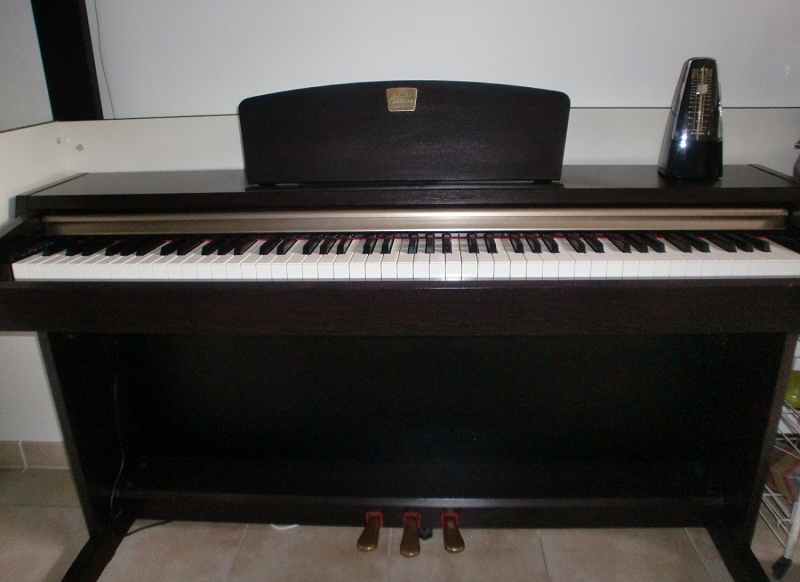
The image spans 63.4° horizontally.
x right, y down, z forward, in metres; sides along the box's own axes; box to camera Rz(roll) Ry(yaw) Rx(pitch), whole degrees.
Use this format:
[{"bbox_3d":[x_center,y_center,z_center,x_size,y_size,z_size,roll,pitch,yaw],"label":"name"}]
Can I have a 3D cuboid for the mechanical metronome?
[{"bbox_3d":[0.514,-0.300,1.128,0.095,0.203,0.092,2,18,12],"label":"mechanical metronome"}]

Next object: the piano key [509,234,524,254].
[{"bbox_3d":[0.186,-0.077,1.029,0.013,0.012,0.092,0,18,3],"label":"piano key"}]

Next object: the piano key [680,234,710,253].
[{"bbox_3d":[0.460,-0.077,1.008,0.012,0.013,0.098,0,17,4],"label":"piano key"}]

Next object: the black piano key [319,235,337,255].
[{"bbox_3d":[-0.116,-0.075,1.046,0.013,0.012,0.092,0,18,3],"label":"black piano key"}]

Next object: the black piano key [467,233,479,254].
[{"bbox_3d":[0.116,-0.076,1.026,0.012,0.013,0.098,0,17,4],"label":"black piano key"}]

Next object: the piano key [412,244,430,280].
[{"bbox_3d":[0.035,-0.054,1.017,0.023,0.024,0.143,0,19,4],"label":"piano key"}]

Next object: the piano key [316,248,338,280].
[{"bbox_3d":[-0.105,-0.052,1.024,0.022,0.025,0.149,0,17,4],"label":"piano key"}]

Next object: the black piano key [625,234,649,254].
[{"bbox_3d":[0.372,-0.076,1.019,0.013,0.012,0.092,0,18,3],"label":"black piano key"}]

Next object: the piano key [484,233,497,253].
[{"bbox_3d":[0.145,-0.077,1.032,0.013,0.012,0.092,0,18,3],"label":"piano key"}]

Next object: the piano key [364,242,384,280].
[{"bbox_3d":[-0.035,-0.054,1.021,0.023,0.024,0.143,0,19,4],"label":"piano key"}]

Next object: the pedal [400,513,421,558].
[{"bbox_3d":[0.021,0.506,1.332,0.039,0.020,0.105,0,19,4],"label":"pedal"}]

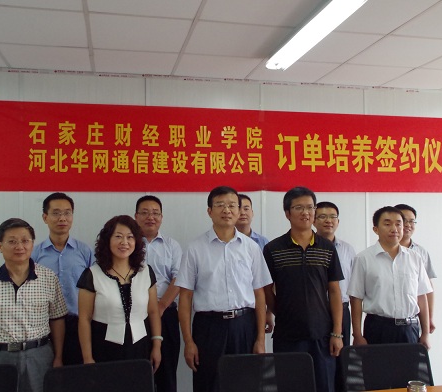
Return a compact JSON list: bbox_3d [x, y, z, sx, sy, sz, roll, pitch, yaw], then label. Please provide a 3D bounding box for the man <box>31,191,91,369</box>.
[{"bbox_3d":[-0.965,0.850,2.970,0.480,1.738,0.280,0,-2,-13],"label":"man"}]

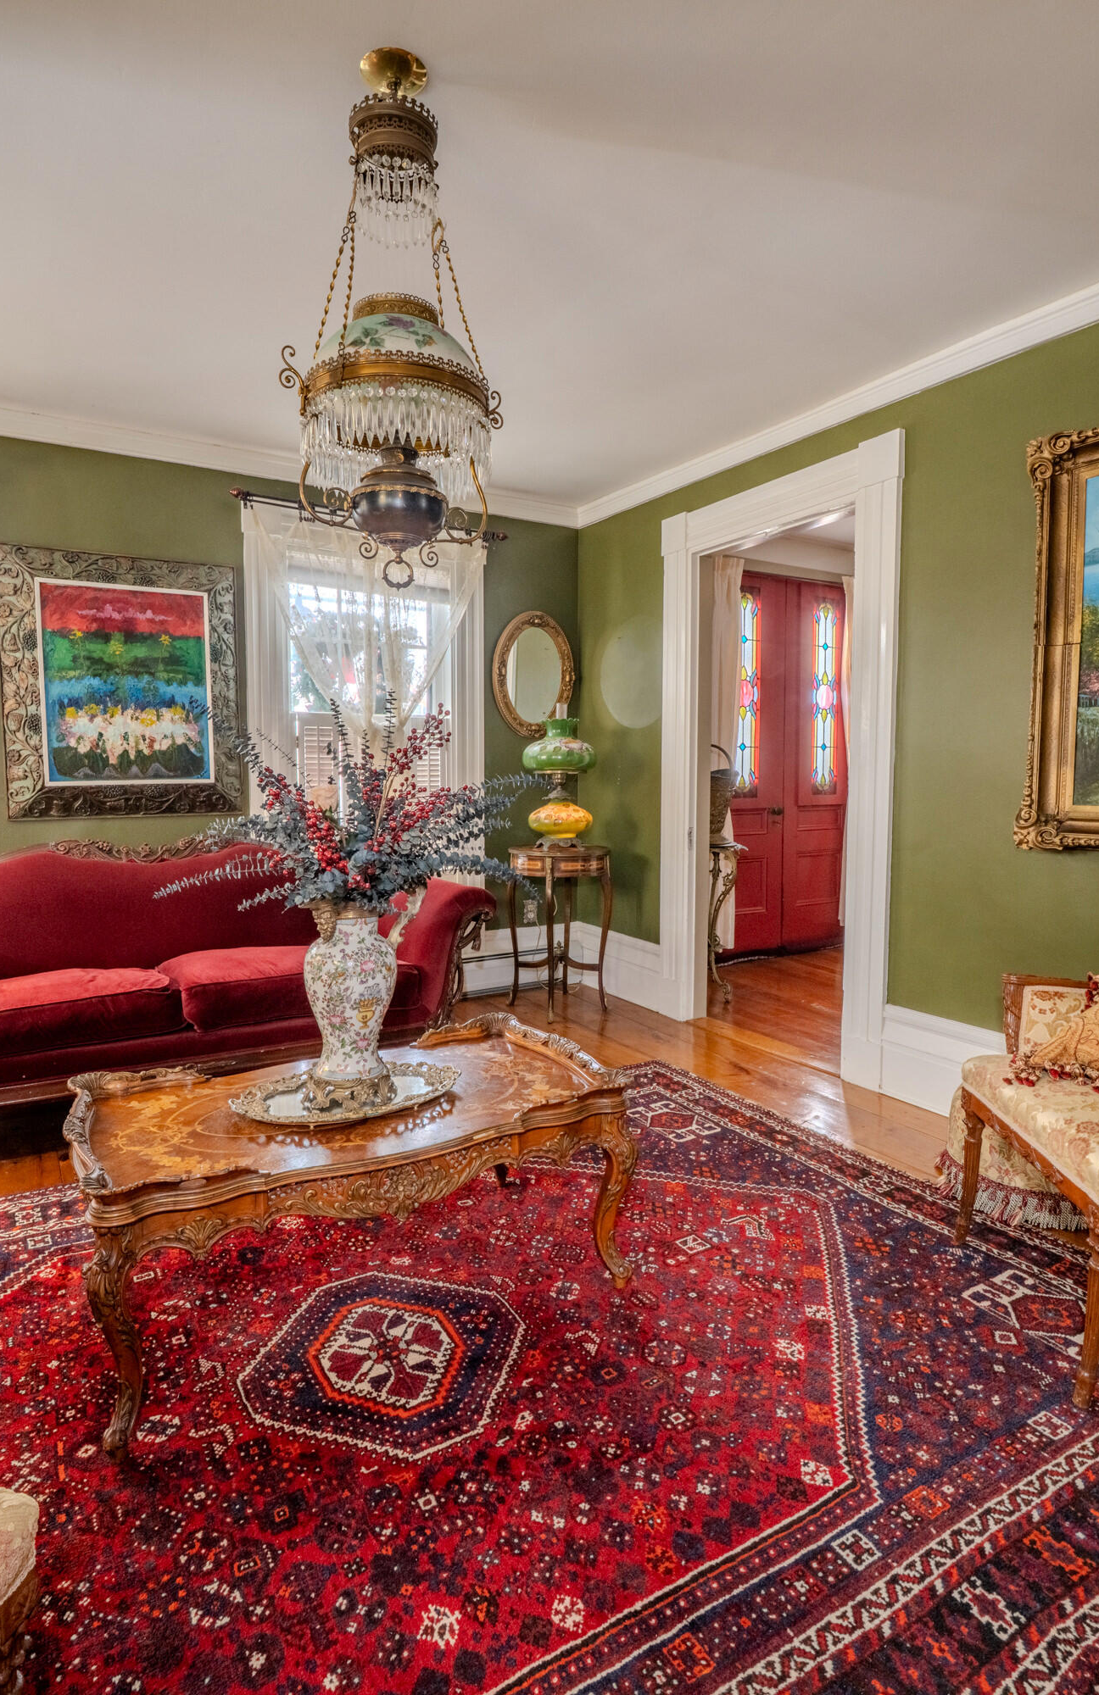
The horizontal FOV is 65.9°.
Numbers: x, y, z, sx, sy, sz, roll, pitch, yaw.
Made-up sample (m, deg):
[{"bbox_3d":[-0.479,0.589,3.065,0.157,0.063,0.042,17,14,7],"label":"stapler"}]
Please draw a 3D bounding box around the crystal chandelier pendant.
[{"bbox_3d":[-0.291,-0.989,1.614,0.380,0.940,0.380,-2,5,-28],"label":"crystal chandelier pendant"}]

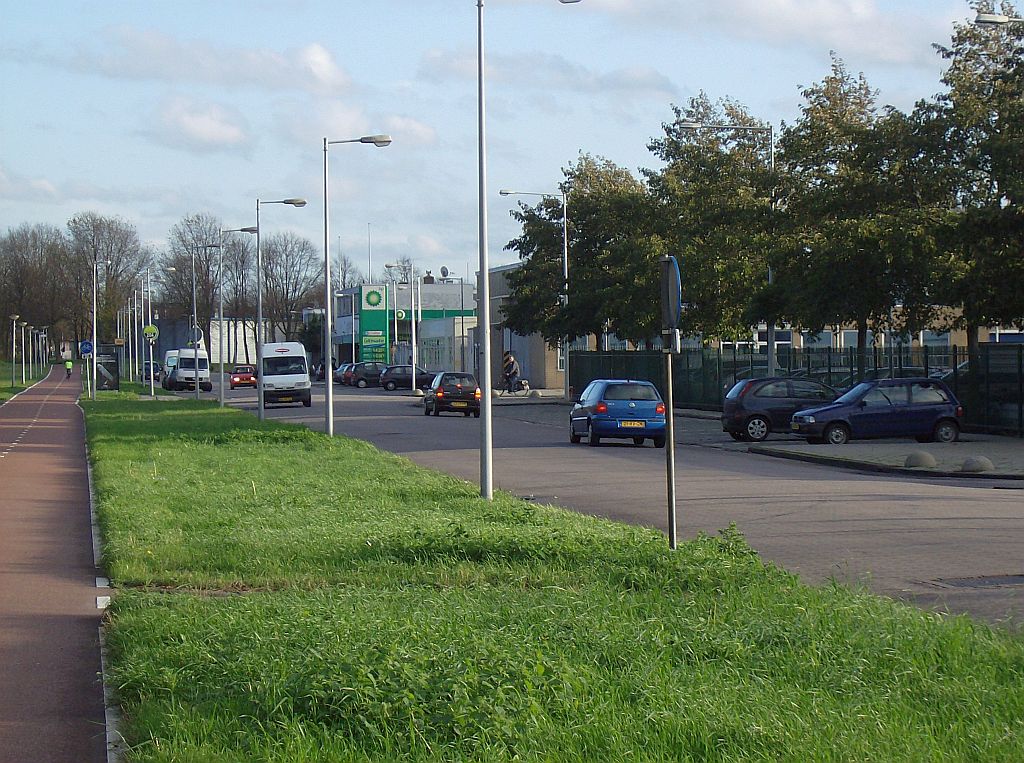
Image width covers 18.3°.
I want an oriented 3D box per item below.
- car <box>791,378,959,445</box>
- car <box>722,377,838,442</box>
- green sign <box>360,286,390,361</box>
[{"bbox_3d":[7.640,0.596,66.793,3.500,1.390,1.500,-1,1,-13],"label":"car"},{"bbox_3d":[6.781,0.599,72.993,3.817,1.440,1.646,-1,1,-11],"label":"car"},{"bbox_3d":[-8.769,-2.931,202.969,1.850,6.500,0.400,-1,1,-5],"label":"green sign"}]

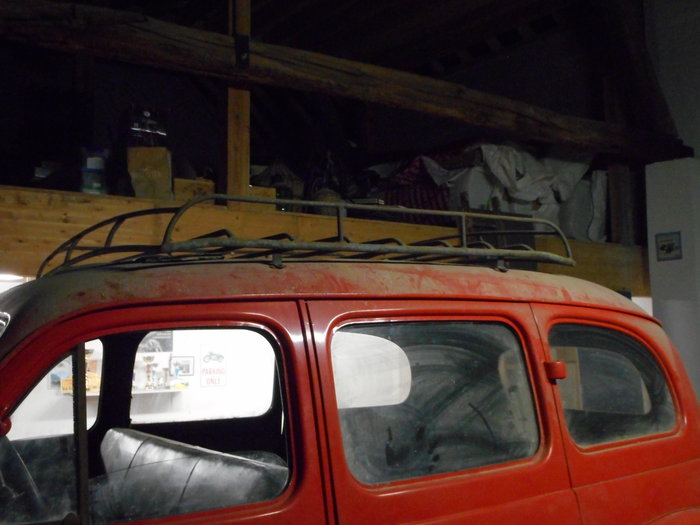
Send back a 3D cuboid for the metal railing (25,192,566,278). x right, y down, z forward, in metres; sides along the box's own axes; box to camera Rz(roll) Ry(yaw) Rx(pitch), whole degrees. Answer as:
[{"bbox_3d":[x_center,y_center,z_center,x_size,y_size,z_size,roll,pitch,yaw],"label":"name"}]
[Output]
[{"bbox_3d":[-0.126,-0.026,2.839,1.706,0.203,1.014,1,-6,-38],"label":"metal railing"}]

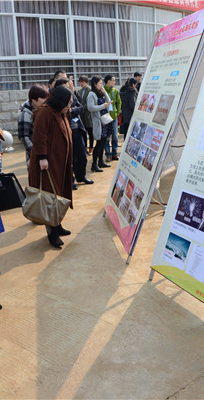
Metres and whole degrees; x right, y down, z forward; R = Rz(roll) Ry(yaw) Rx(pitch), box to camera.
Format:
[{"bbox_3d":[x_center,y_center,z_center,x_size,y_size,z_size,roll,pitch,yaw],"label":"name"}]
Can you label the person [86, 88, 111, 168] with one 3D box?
[{"bbox_3d":[-0.040,-1.345,7.109,0.400,1.640,0.460,7,19,27],"label":"person"}]

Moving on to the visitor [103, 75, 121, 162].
[{"bbox_3d":[0.176,-1.664,8.177,0.340,1.704,0.500,13,22,43],"label":"visitor"}]

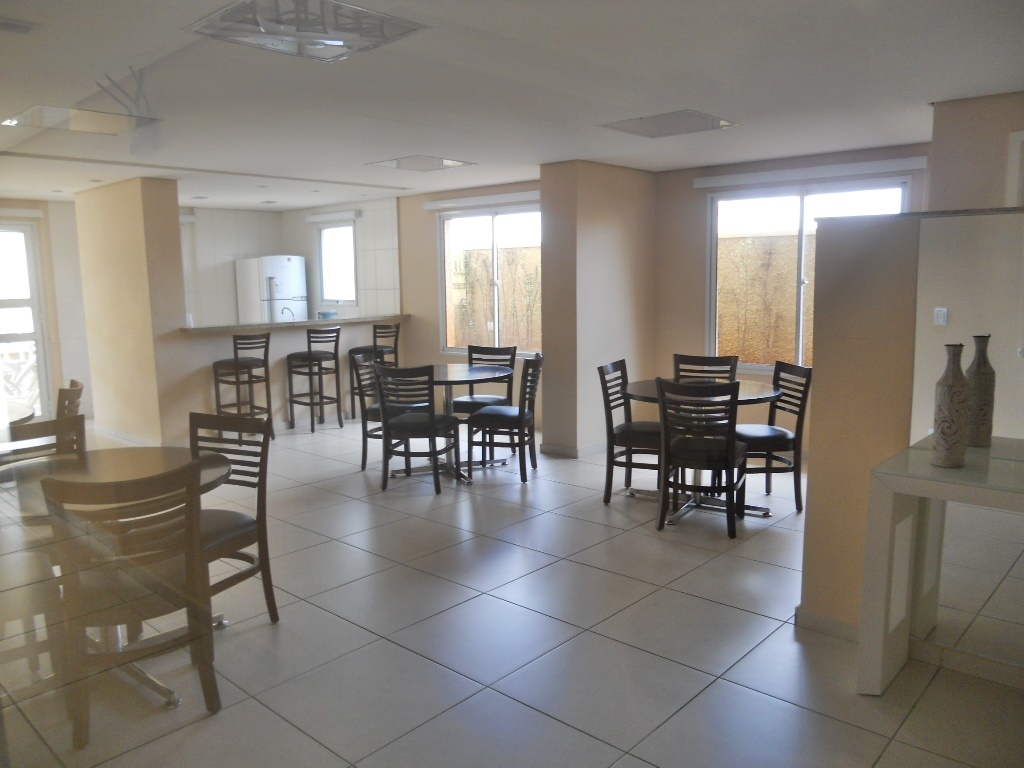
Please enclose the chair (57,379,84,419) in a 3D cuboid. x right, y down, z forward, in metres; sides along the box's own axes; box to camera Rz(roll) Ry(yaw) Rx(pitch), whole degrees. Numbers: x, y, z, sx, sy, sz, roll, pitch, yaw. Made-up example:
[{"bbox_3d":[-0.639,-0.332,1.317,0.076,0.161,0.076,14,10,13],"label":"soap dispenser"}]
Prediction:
[{"bbox_3d":[-2.749,0.454,4.592,0.525,0.888,0.455,-4,9,-20],"label":"chair"}]

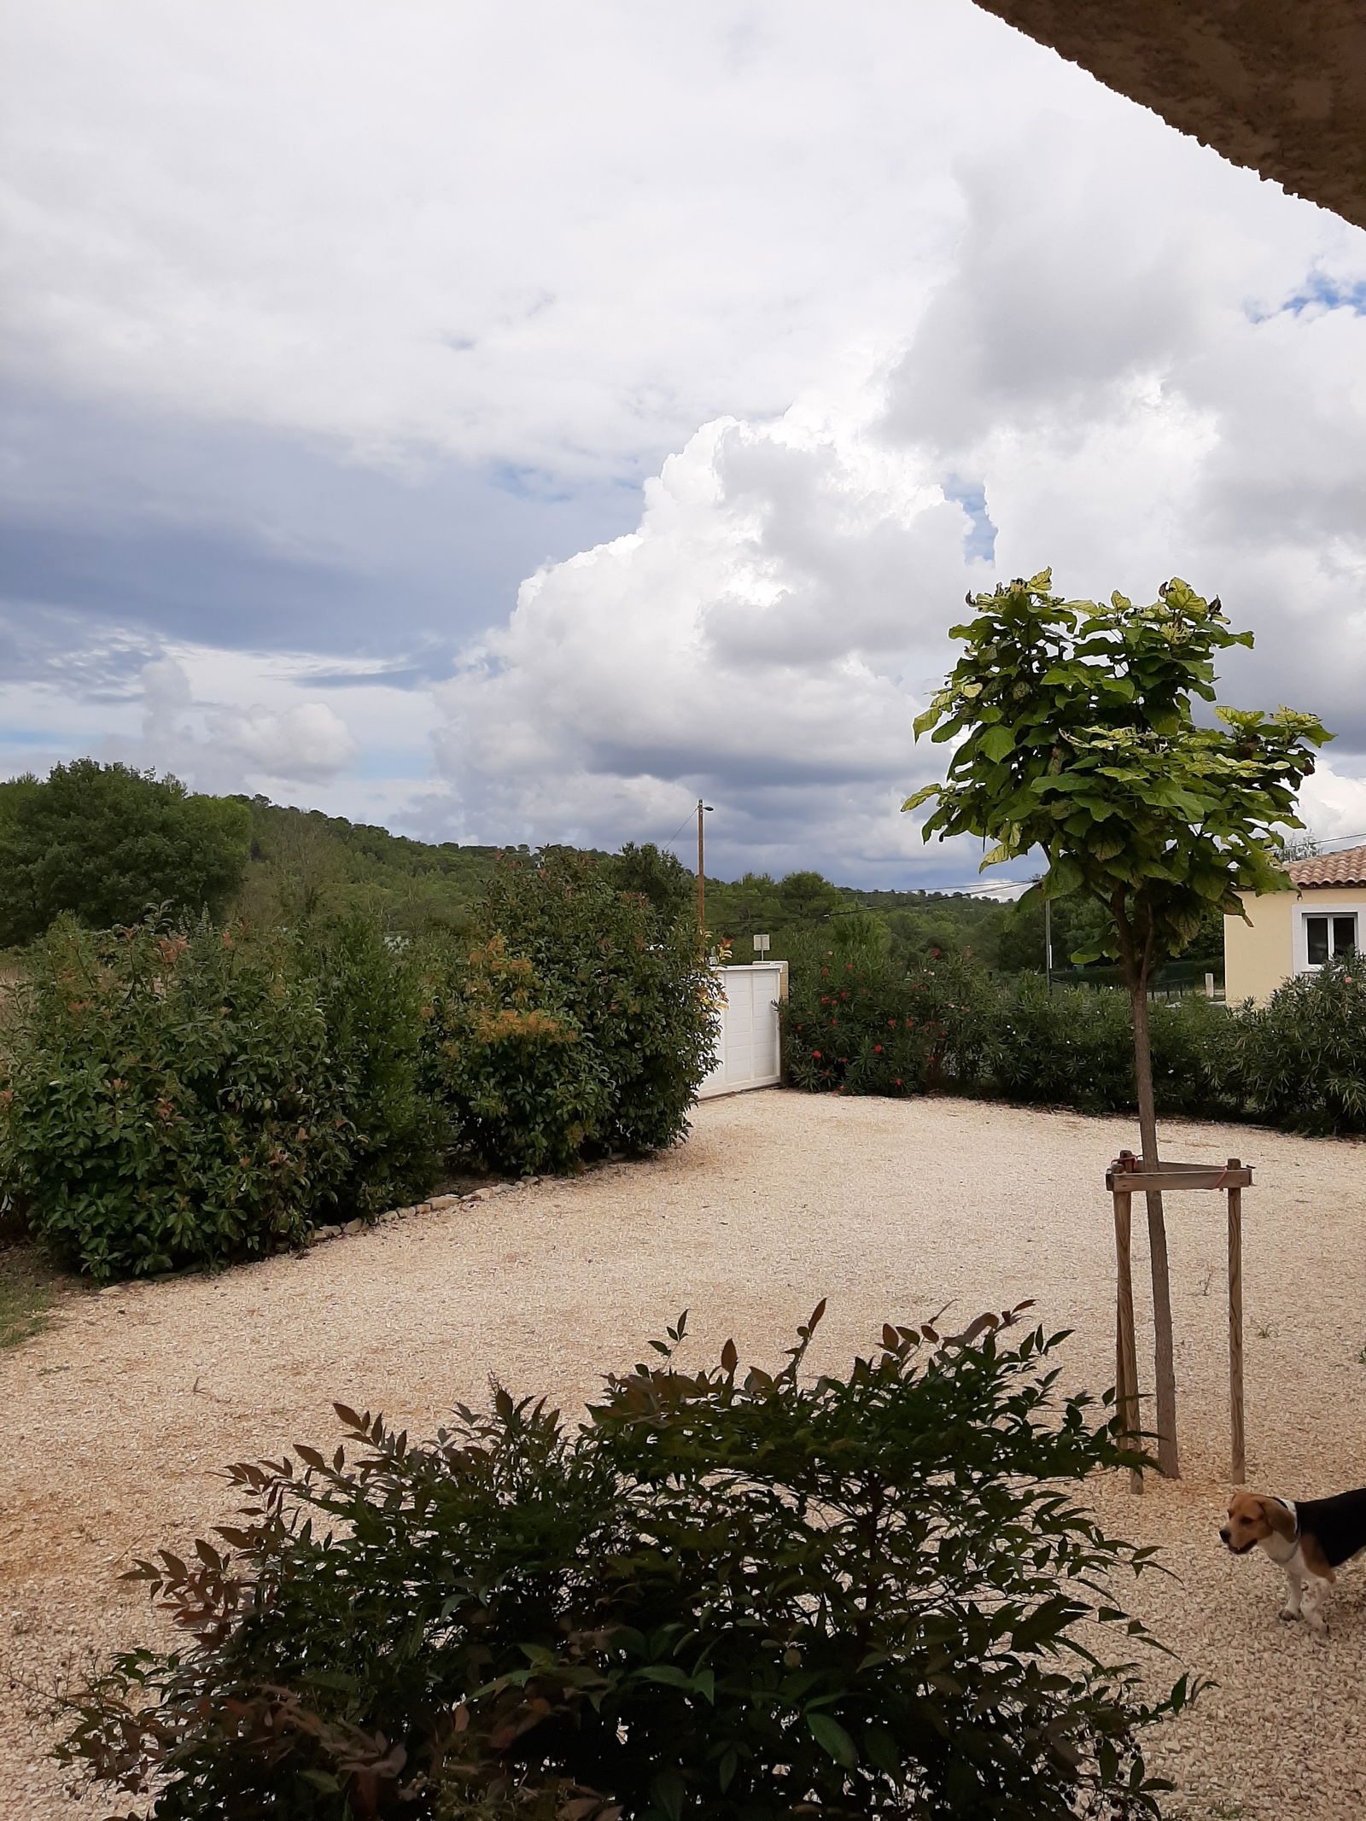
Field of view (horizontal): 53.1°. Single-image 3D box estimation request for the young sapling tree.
[{"bbox_3d":[1.596,0.398,5.030,1.500,3.310,1.400,-1,-3,17],"label":"young sapling tree"}]

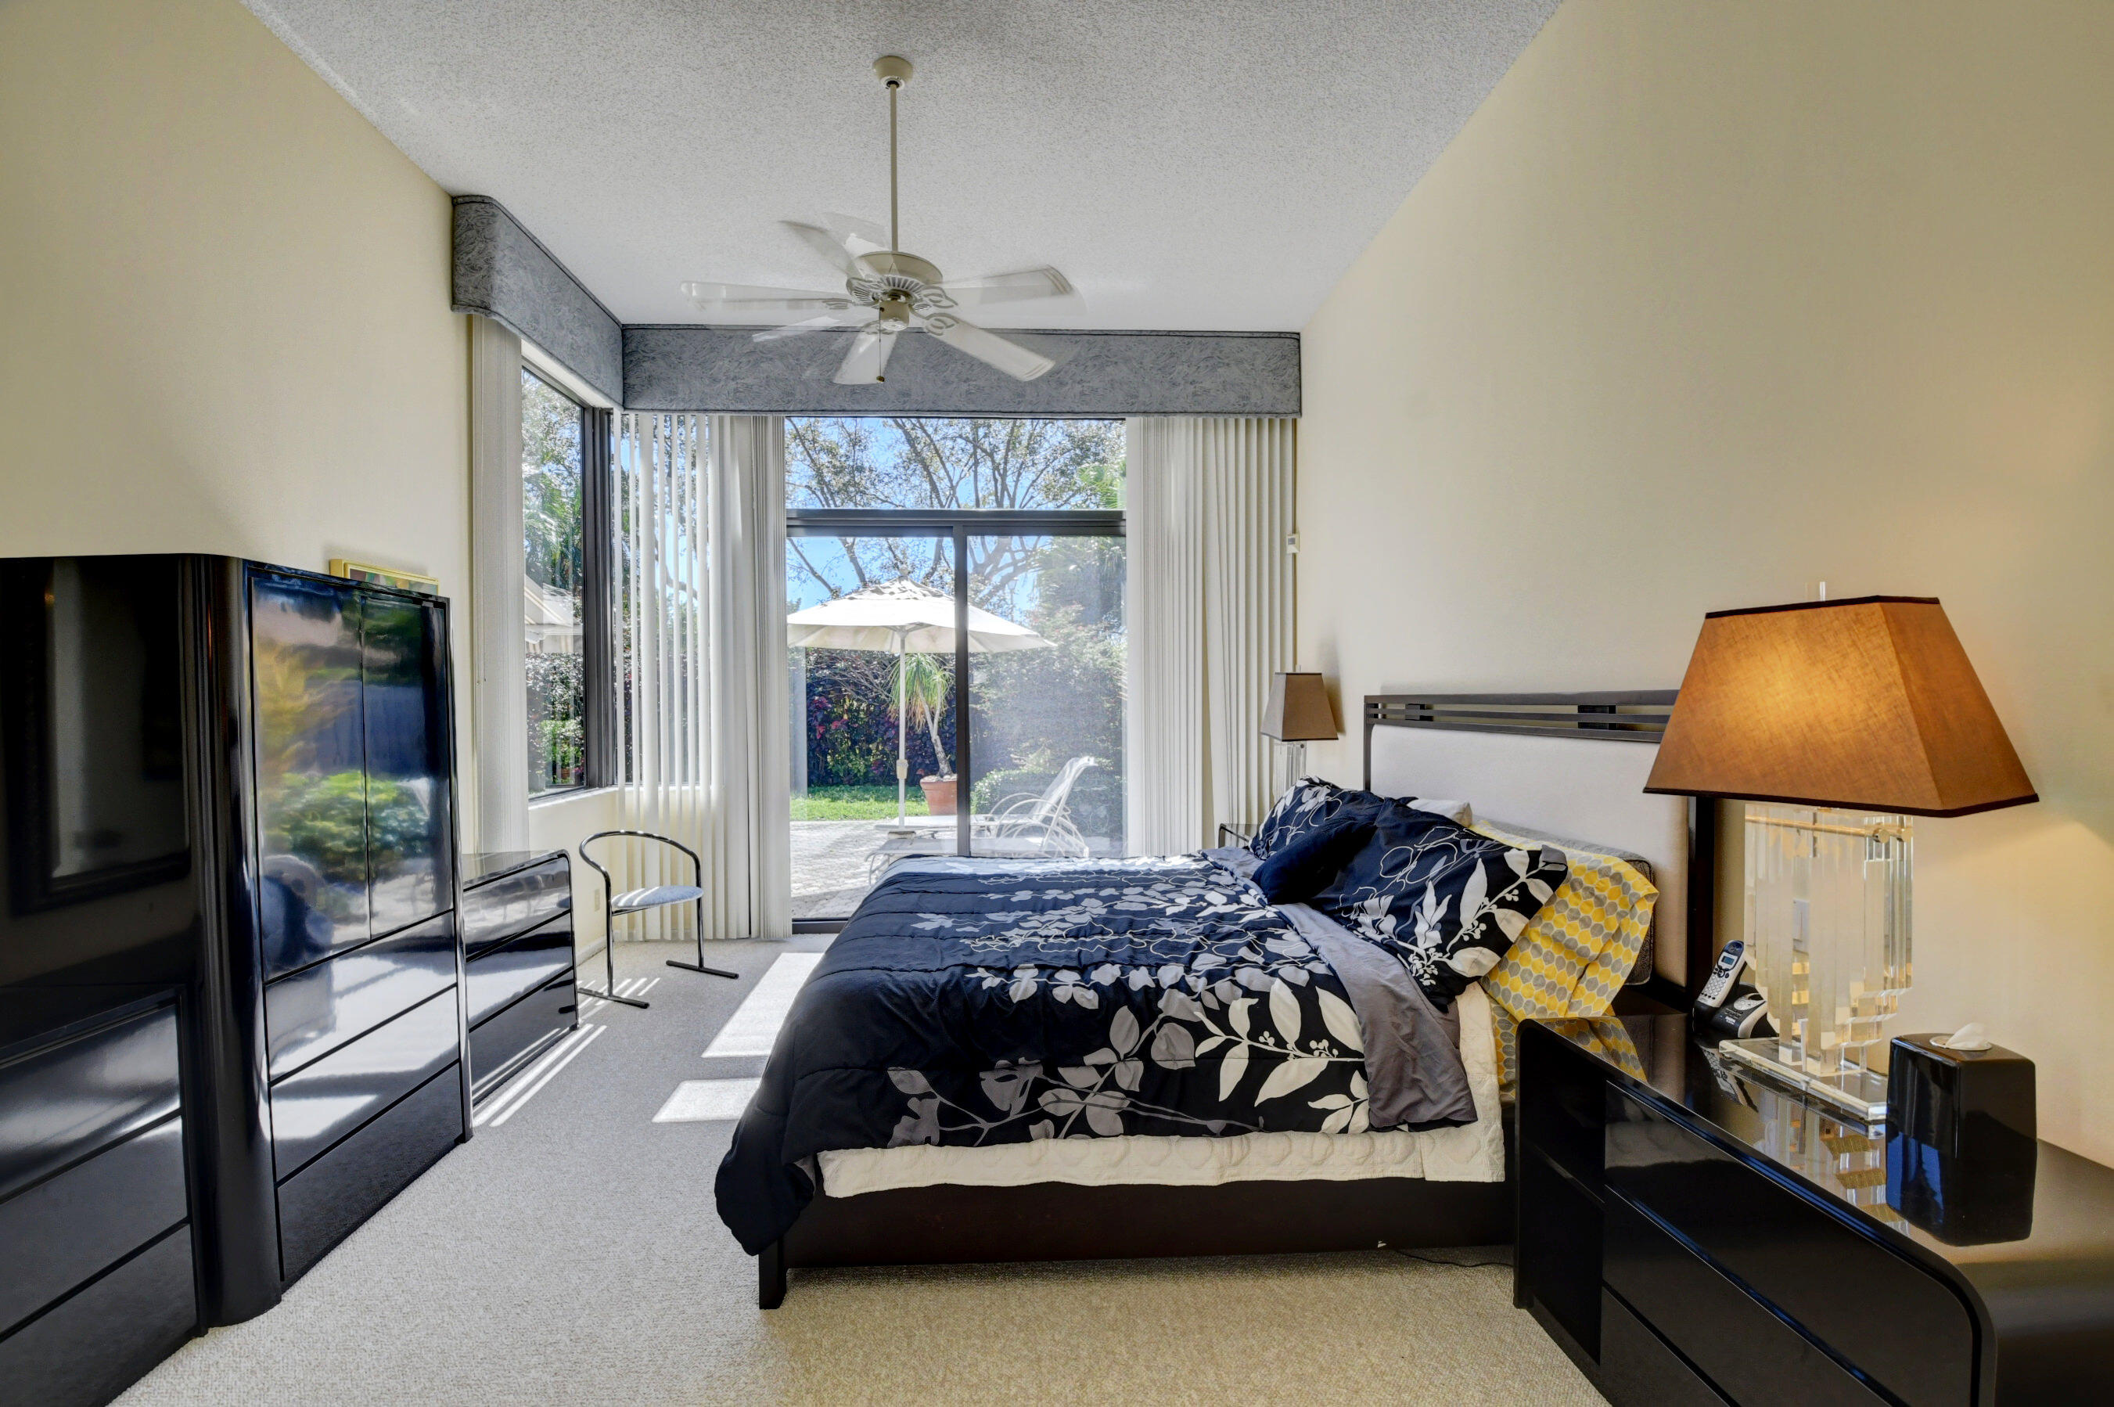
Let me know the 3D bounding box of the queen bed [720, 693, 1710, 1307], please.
[{"bbox_3d":[0.363,0.624,2.916,2.213,1.300,1.985,-1,0,-3],"label":"queen bed"}]

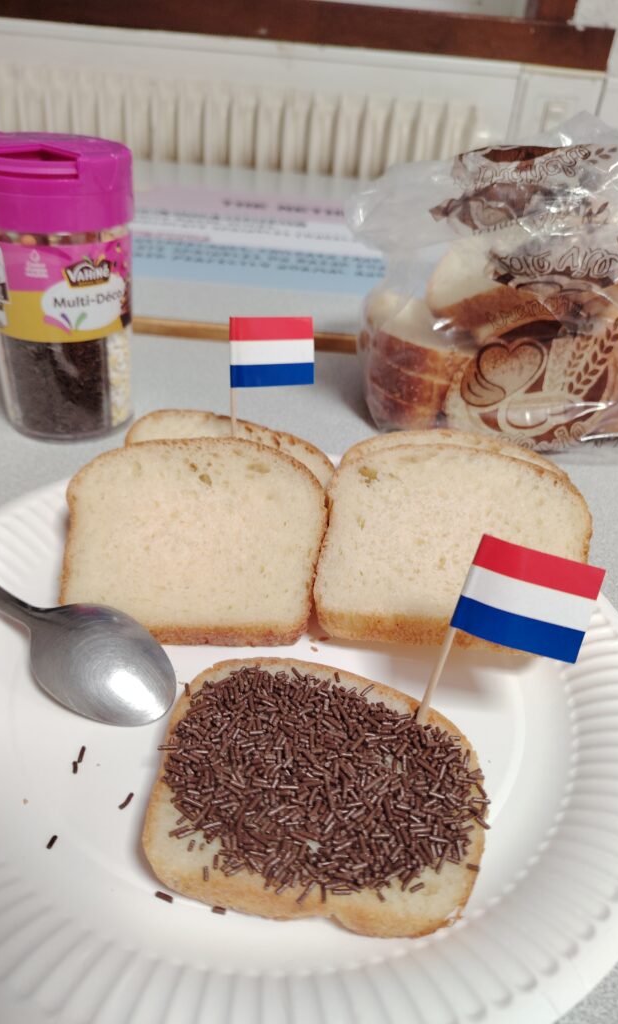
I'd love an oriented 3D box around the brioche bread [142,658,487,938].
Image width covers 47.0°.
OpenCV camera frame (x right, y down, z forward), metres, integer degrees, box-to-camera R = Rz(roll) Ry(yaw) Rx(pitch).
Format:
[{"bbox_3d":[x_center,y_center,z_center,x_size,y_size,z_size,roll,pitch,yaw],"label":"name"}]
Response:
[{"bbox_3d":[0.003,0.068,0.183,0.082,0.013,0.070,8,33,4],"label":"brioche bread"}]

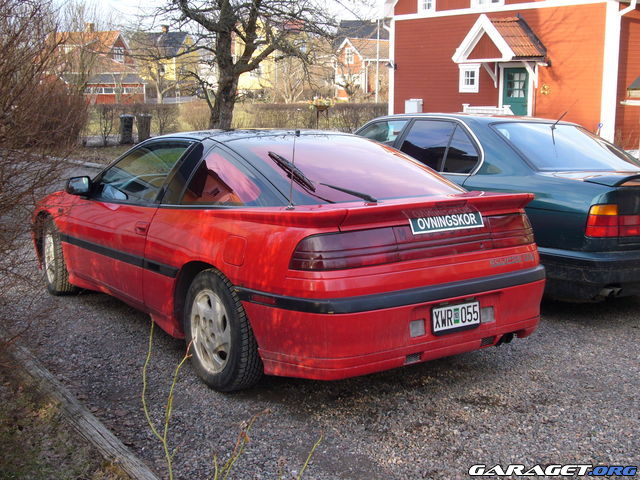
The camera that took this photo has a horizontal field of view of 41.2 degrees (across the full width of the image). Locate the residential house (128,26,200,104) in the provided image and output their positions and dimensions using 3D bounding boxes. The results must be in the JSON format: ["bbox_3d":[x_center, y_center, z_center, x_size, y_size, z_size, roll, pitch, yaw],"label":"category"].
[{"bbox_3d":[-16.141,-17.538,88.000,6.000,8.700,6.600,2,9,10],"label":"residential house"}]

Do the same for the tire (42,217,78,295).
[{"bbox_3d":[-1.961,0.122,6.515,0.210,0.630,0.630,-5,10,-27],"label":"tire"}]

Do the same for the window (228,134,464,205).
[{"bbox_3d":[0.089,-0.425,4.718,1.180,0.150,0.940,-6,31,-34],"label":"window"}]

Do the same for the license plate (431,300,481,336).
[{"bbox_3d":[0.654,0.372,4.070,0.305,0.118,0.020,-6,5,-34],"label":"license plate"}]

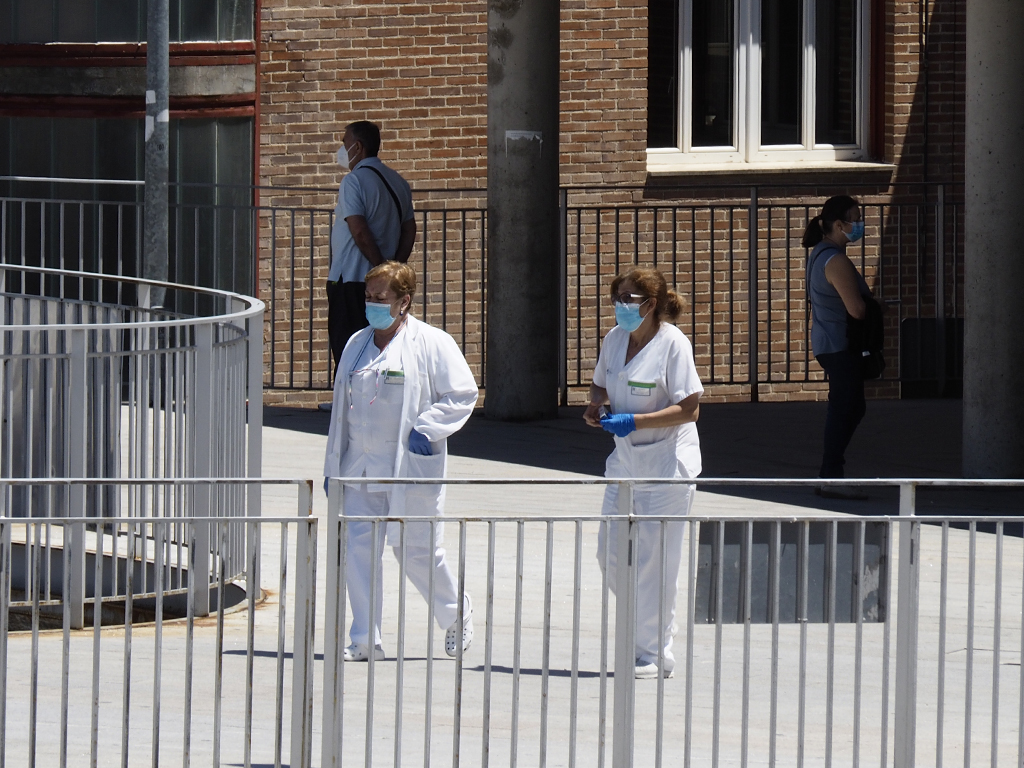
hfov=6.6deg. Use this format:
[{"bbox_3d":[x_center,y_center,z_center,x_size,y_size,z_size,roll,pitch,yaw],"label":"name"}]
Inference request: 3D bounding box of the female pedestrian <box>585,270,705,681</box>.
[{"bbox_3d":[0.520,0.352,35.100,0.510,1.625,0.450,3,4,40],"label":"female pedestrian"}]

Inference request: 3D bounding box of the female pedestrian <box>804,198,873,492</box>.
[{"bbox_3d":[1.693,-0.188,45.600,0.430,1.560,0.460,0,3,-9],"label":"female pedestrian"}]

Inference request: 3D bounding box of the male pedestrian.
[{"bbox_3d":[-0.855,-0.698,52.500,0.540,1.710,0.420,-3,4,-41],"label":"male pedestrian"}]

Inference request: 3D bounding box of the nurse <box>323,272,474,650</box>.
[{"bbox_3d":[-0.450,0.311,35.800,0.570,1.610,0.530,3,4,41],"label":"nurse"}]

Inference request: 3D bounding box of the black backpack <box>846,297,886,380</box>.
[{"bbox_3d":[1.821,-0.234,45.600,0.200,0.430,0.280,0,3,-9],"label":"black backpack"}]

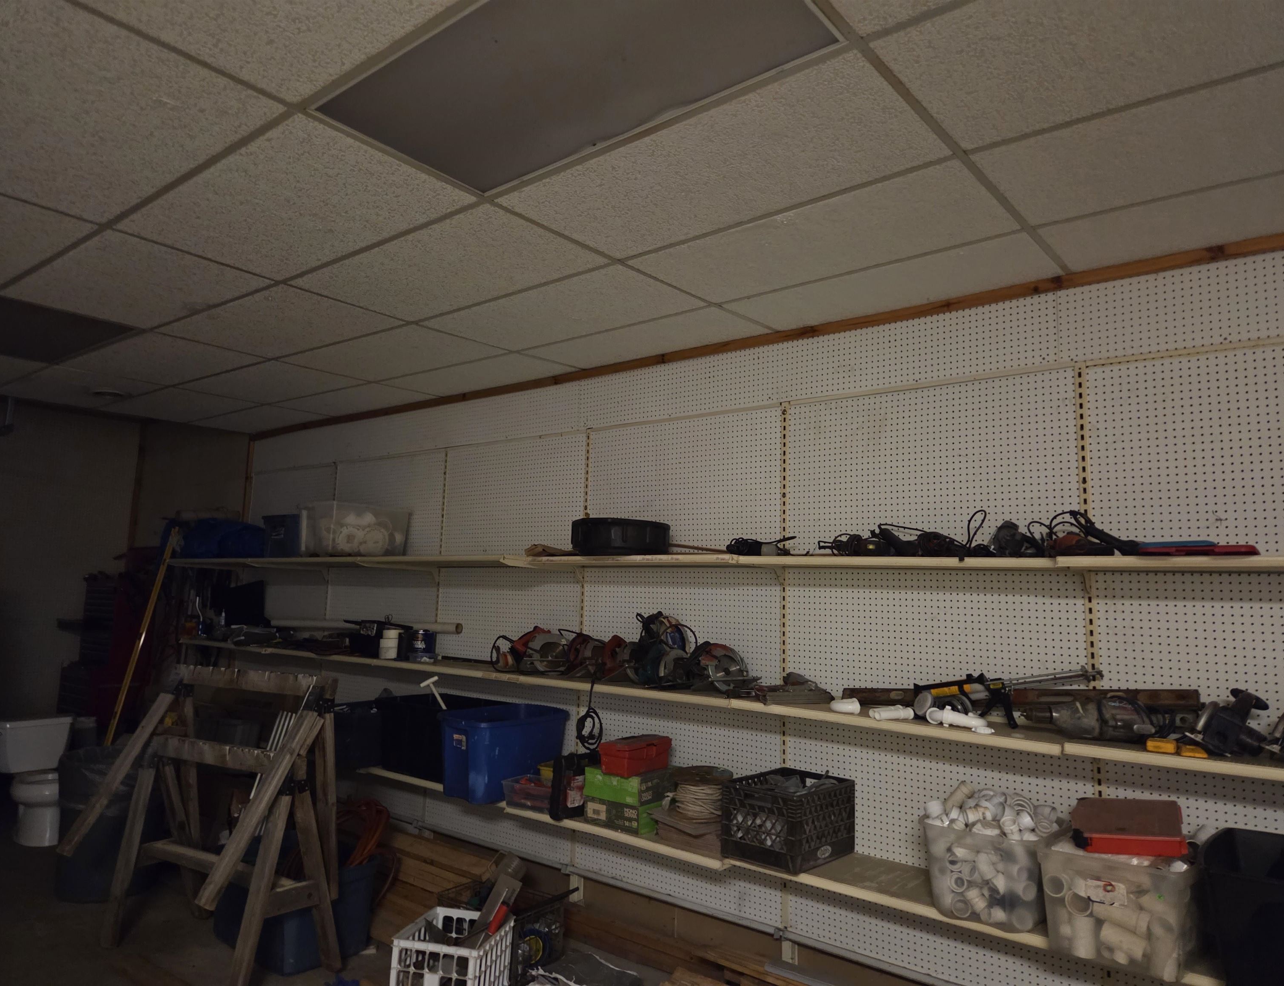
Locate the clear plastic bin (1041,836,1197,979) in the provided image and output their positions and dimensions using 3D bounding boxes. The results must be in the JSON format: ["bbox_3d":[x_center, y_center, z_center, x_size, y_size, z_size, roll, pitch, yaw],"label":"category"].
[{"bbox_3d":[1.473,1.220,2.668,0.385,0.295,0.500,-4,-8,39],"label":"clear plastic bin"}]

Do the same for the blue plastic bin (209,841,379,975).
[{"bbox_3d":[-1.585,1.843,3.961,0.680,0.410,0.430,-4,-8,39],"label":"blue plastic bin"}]

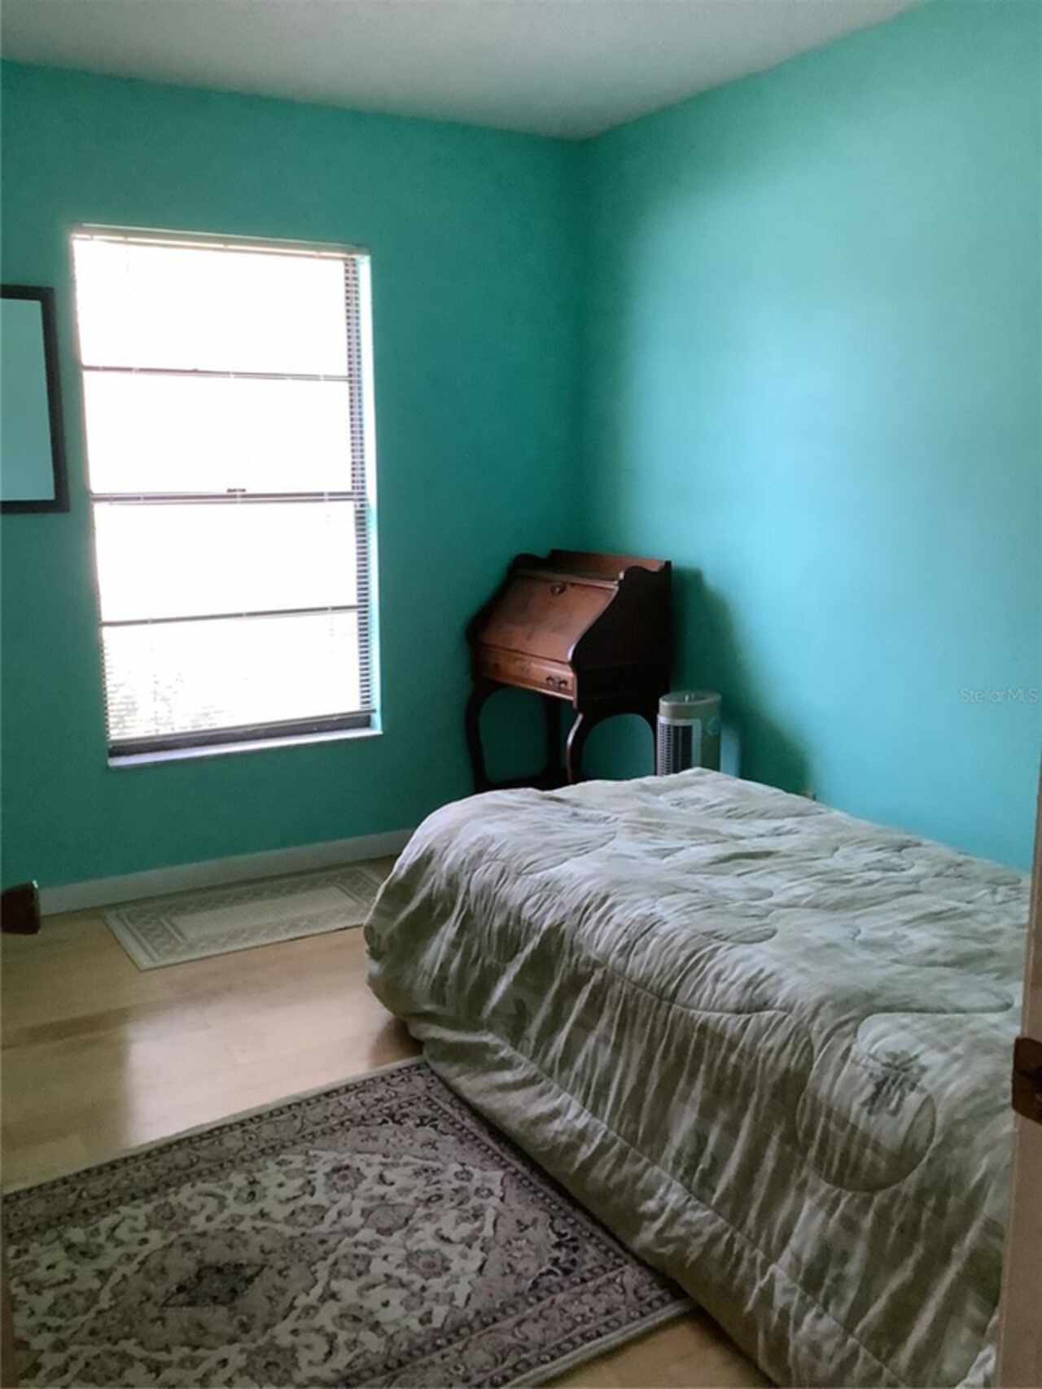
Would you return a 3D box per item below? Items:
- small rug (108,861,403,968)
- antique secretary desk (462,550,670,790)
[{"bbox_3d":[-0.793,0.667,3.835,0.880,0.010,0.520,-6,13,-29],"label":"small rug"},{"bbox_3d":[0.132,0.069,4.187,0.405,1.047,0.610,-8,14,-36],"label":"antique secretary desk"}]

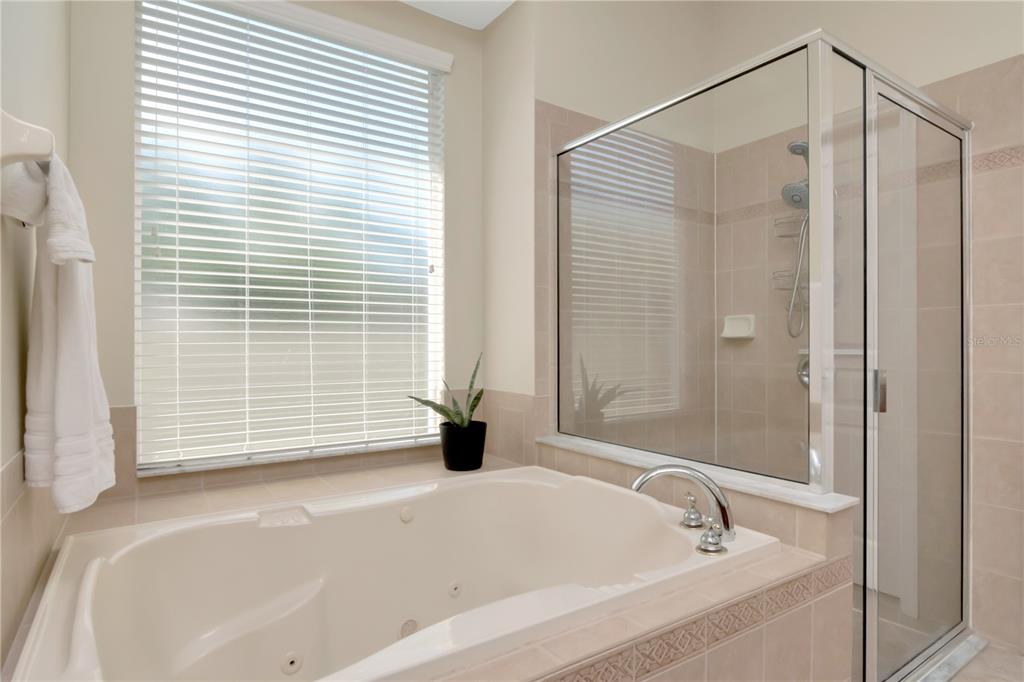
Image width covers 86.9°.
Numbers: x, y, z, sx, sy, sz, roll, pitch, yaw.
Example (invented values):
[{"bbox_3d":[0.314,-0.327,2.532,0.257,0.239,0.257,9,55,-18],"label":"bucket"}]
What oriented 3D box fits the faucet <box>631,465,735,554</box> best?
[{"bbox_3d":[0.457,0.429,1.448,0.268,0.193,0.265,0,-1,5],"label":"faucet"}]

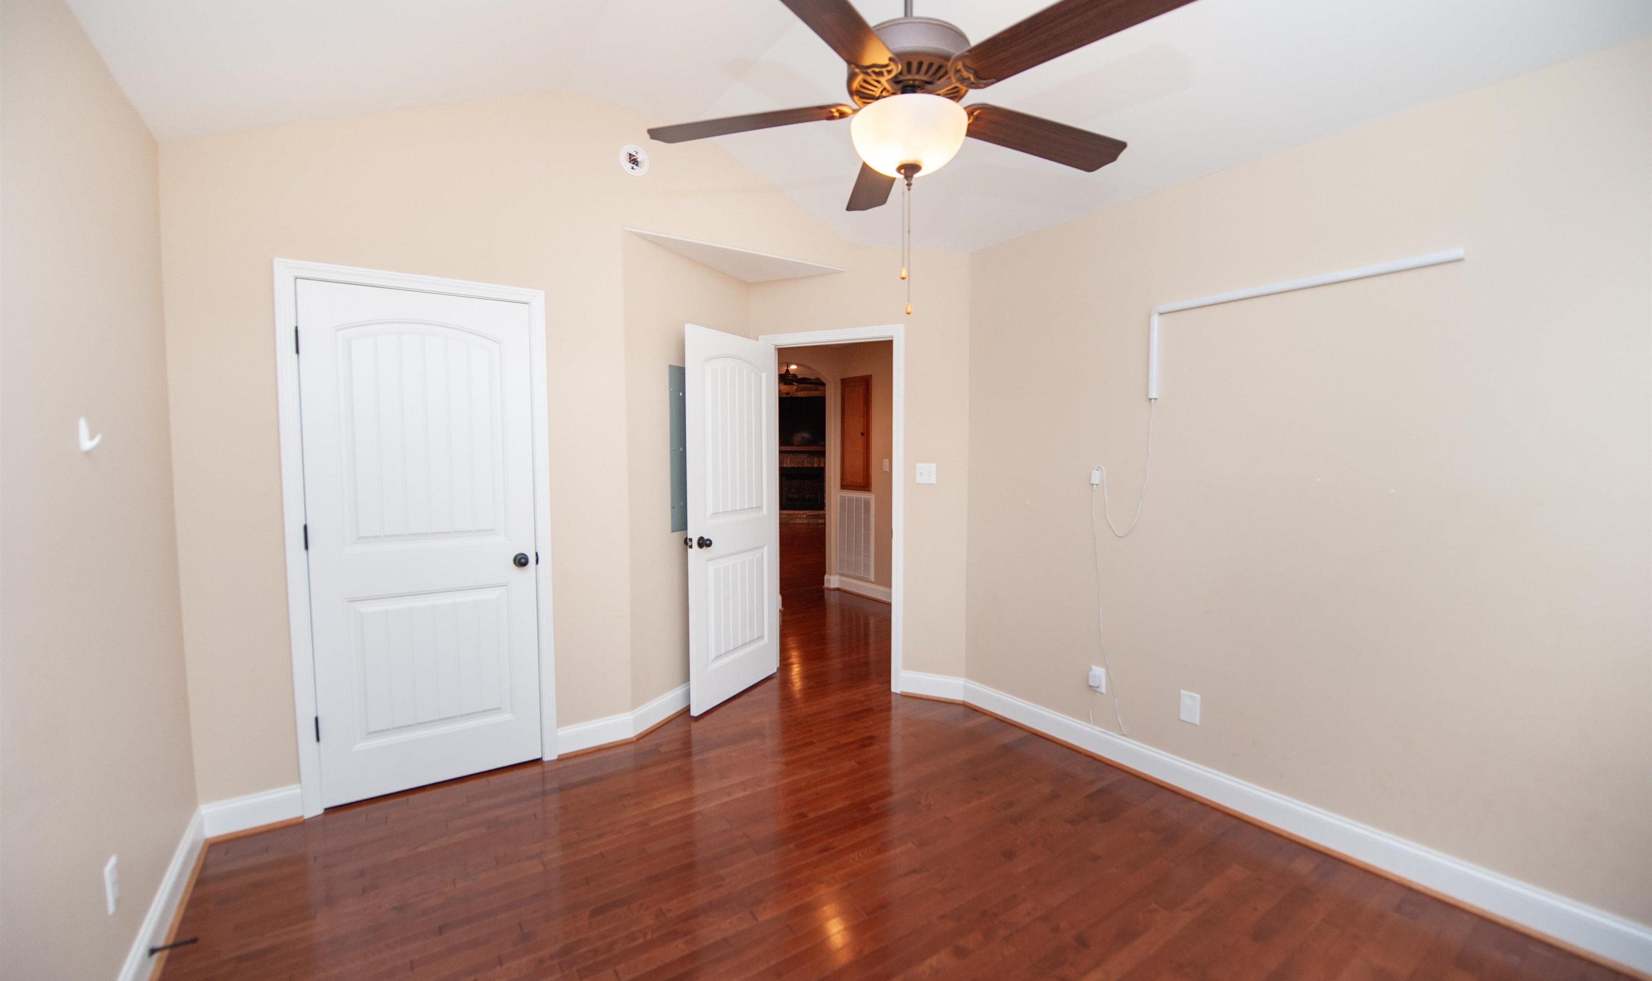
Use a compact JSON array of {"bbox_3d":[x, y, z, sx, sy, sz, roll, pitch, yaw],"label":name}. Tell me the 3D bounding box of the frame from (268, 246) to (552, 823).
[{"bbox_3d":[-1.658,0.194,2.702,0.915,2.120,0.110,-2,4,-32],"label":"frame"}]

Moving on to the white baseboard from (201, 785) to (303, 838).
[{"bbox_3d":[-2.139,1.202,2.402,0.287,0.133,0.025,-2,4,-32],"label":"white baseboard"}]

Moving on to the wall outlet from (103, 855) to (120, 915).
[{"bbox_3d":[-1.675,0.929,1.514,0.010,0.116,0.075,-3,4,-37],"label":"wall outlet"}]

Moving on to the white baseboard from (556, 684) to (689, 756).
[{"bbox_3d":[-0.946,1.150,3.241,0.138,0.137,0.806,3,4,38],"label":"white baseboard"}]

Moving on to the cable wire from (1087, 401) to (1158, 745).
[{"bbox_3d":[1.301,0.346,2.876,0.035,1.510,0.275,-3,4,-37],"label":"cable wire"}]

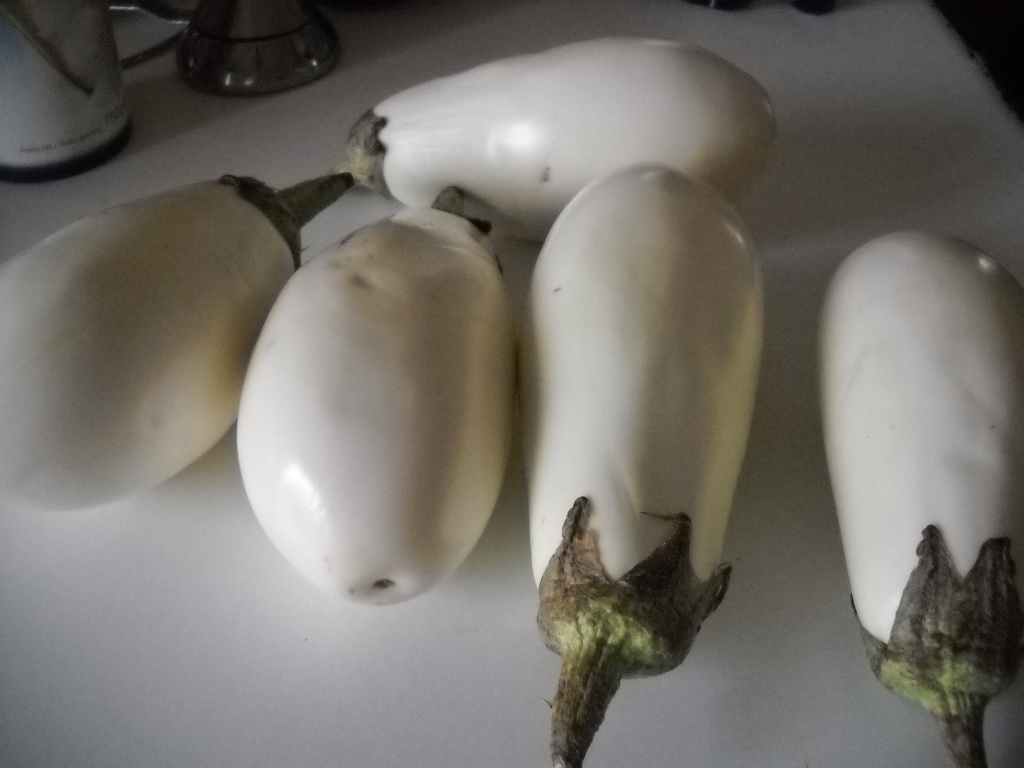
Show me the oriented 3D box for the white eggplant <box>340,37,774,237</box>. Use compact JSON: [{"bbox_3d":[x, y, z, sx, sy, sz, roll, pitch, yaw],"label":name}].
[{"bbox_3d":[0.019,-0.099,0.463,0.181,0.080,0.080,-4,43,-5],"label":"white eggplant"}]

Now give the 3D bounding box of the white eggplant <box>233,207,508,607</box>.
[{"bbox_3d":[-0.037,-0.006,0.359,0.083,0.083,0.166,3,43,1],"label":"white eggplant"}]

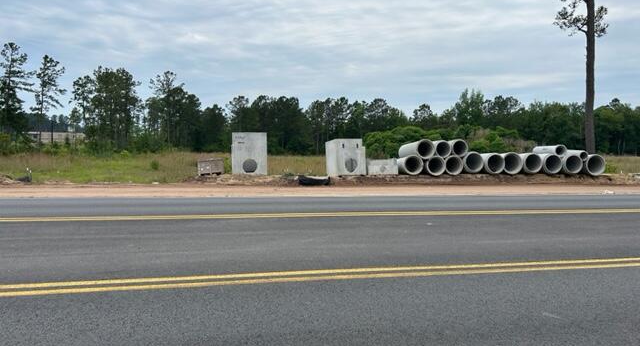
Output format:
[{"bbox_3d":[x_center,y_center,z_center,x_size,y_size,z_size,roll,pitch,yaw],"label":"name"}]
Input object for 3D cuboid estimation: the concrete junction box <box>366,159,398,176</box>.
[{"bbox_3d":[3.261,-0.320,25.256,1.520,0.760,1.350,0,3,1],"label":"concrete junction box"}]

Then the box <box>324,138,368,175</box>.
[{"bbox_3d":[1.345,-0.794,25.085,1.550,1.820,1.550,-2,0,-19],"label":"box"}]

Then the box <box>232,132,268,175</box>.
[{"bbox_3d":[-3.675,-1.012,25.387,1.790,2.200,1.700,0,3,-8],"label":"box"}]

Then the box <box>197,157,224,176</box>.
[{"bbox_3d":[-5.677,-0.281,25.119,1.300,0.780,1.100,-4,3,-12],"label":"box"}]

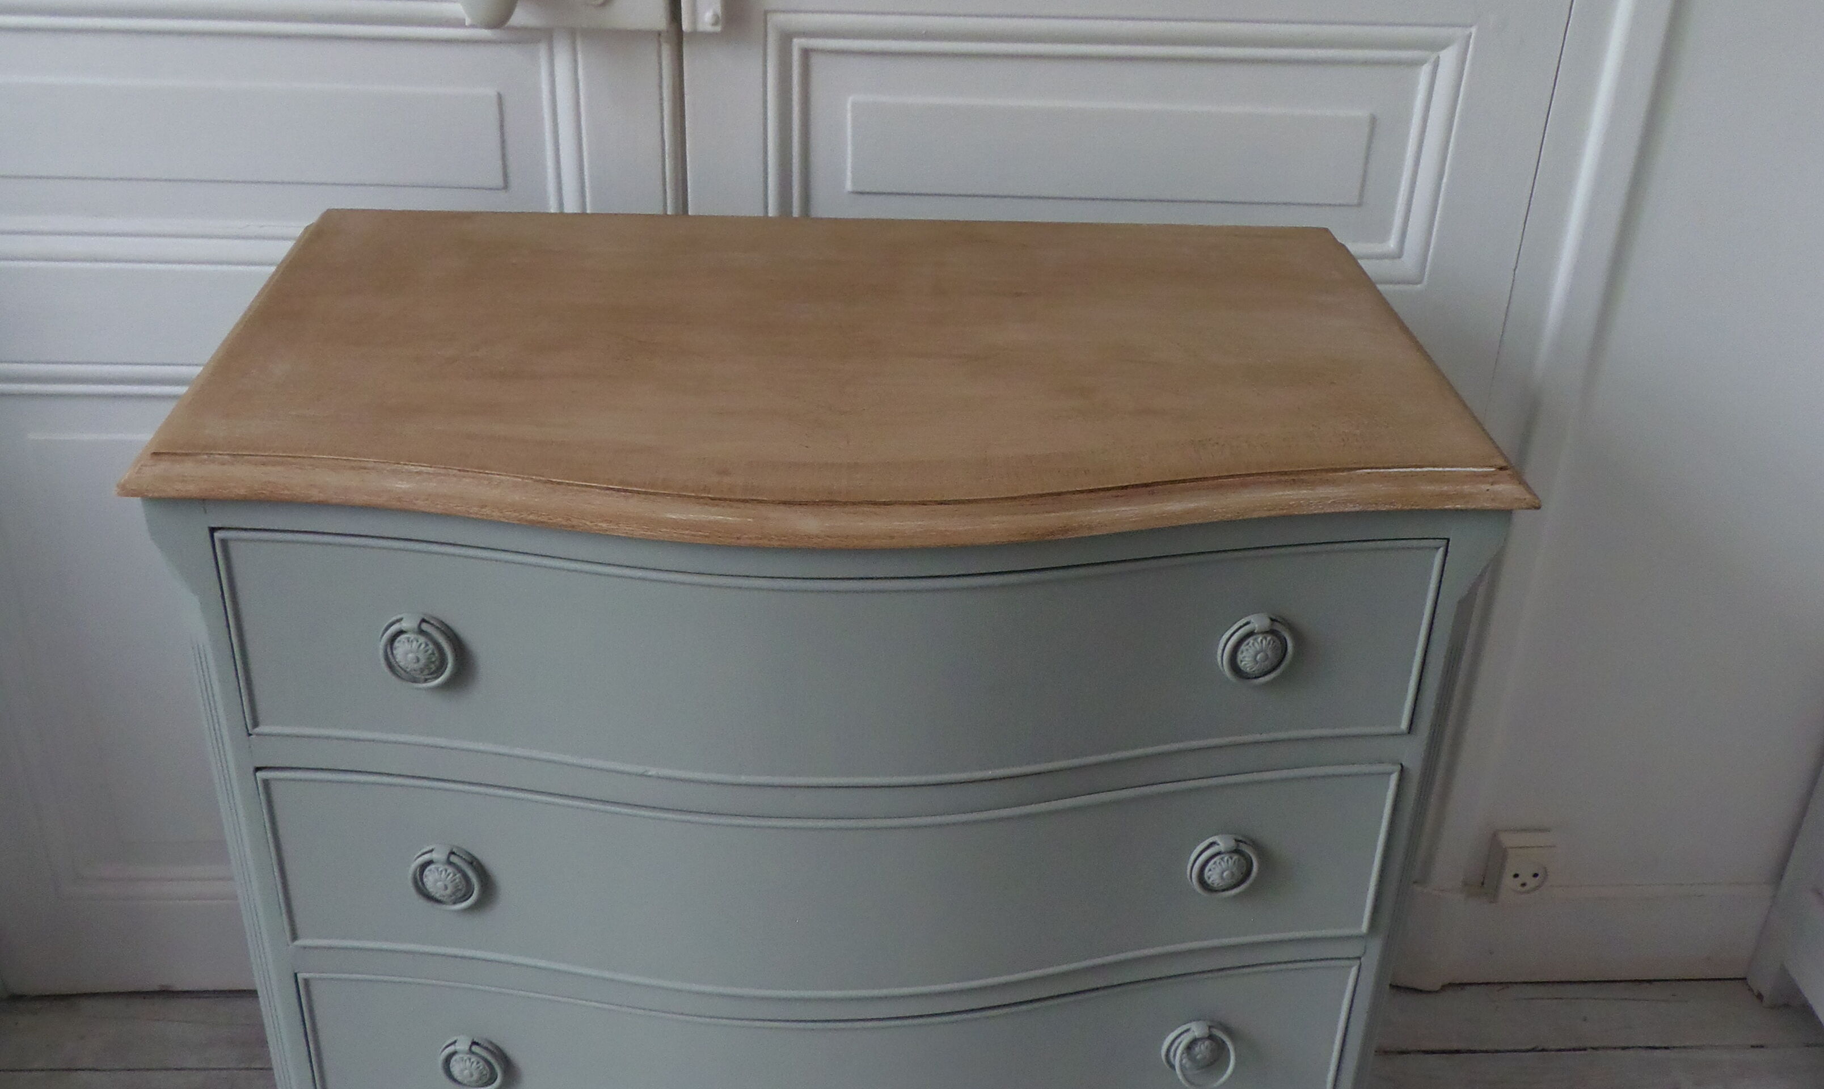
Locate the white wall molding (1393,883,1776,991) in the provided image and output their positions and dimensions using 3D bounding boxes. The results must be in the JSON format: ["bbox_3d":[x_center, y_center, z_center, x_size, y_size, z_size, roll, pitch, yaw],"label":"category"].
[{"bbox_3d":[0.692,0.401,1.744,0.392,0.121,0.021,0,30,-4],"label":"white wall molding"}]

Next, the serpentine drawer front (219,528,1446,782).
[{"bbox_3d":[-0.036,0.060,0.915,0.659,0.131,0.065,0,30,-4],"label":"serpentine drawer front"}]

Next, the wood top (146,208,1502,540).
[{"bbox_3d":[-0.041,-0.111,1.002,0.723,0.022,0.433,0,30,-4],"label":"wood top"}]

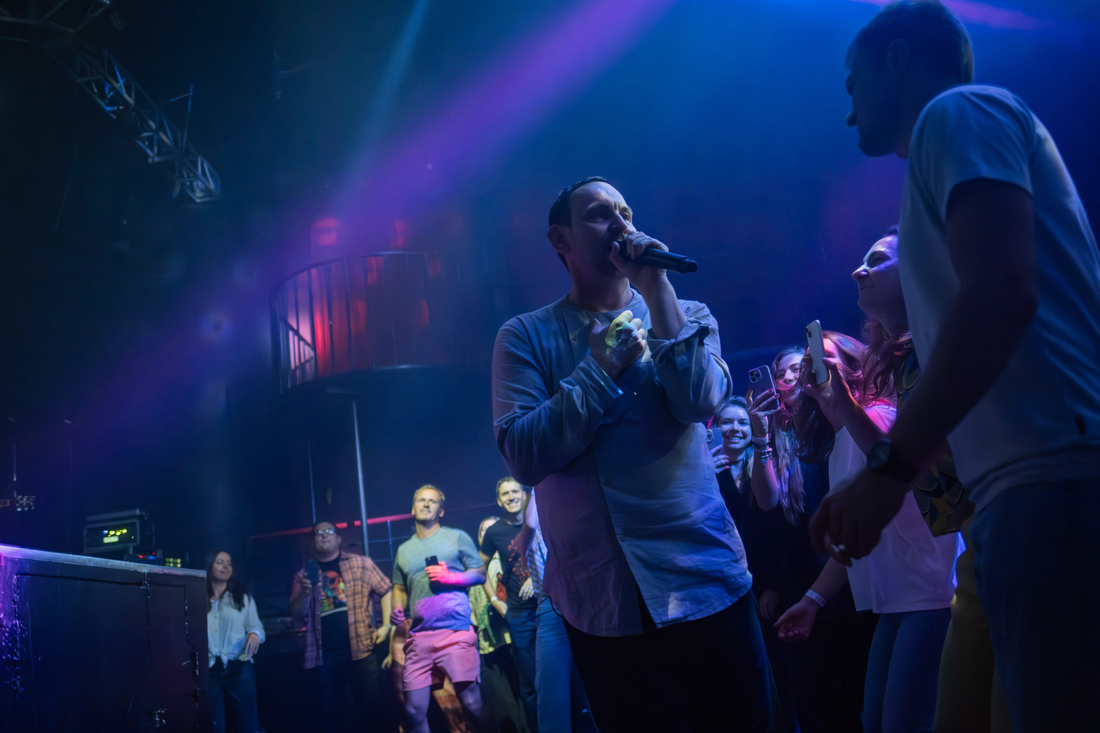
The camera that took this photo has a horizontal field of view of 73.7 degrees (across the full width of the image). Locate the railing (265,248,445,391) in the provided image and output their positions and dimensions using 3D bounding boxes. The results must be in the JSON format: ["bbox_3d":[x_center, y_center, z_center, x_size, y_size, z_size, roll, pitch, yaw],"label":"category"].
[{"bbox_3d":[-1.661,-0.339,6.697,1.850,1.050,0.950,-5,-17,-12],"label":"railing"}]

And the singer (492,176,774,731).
[{"bbox_3d":[0.189,0.408,1.346,0.540,1.780,0.460,-9,-17,1],"label":"singer"}]

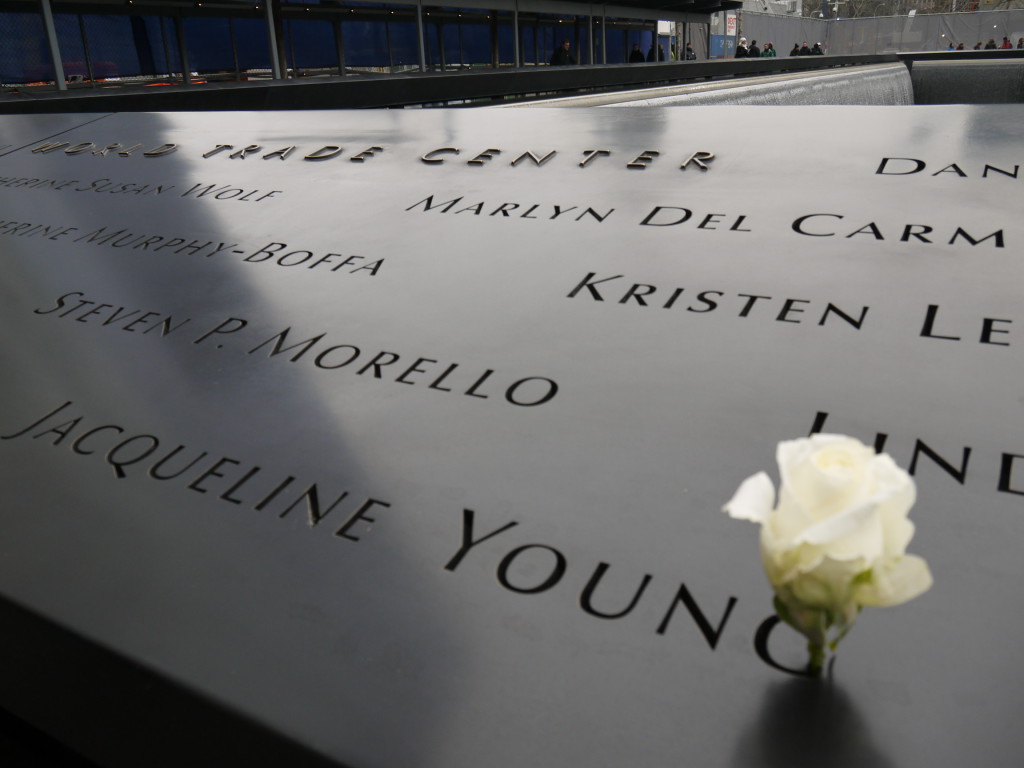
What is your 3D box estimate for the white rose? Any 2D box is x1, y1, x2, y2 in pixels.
[{"bbox_3d":[0.106,0.064,0.281,0.066,0.091,0.057,6,26,22],"label":"white rose"}]

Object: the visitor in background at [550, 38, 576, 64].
[{"bbox_3d":[1.204,-7.134,19.300,0.420,1.700,0.550,10,24,29],"label":"visitor in background"}]

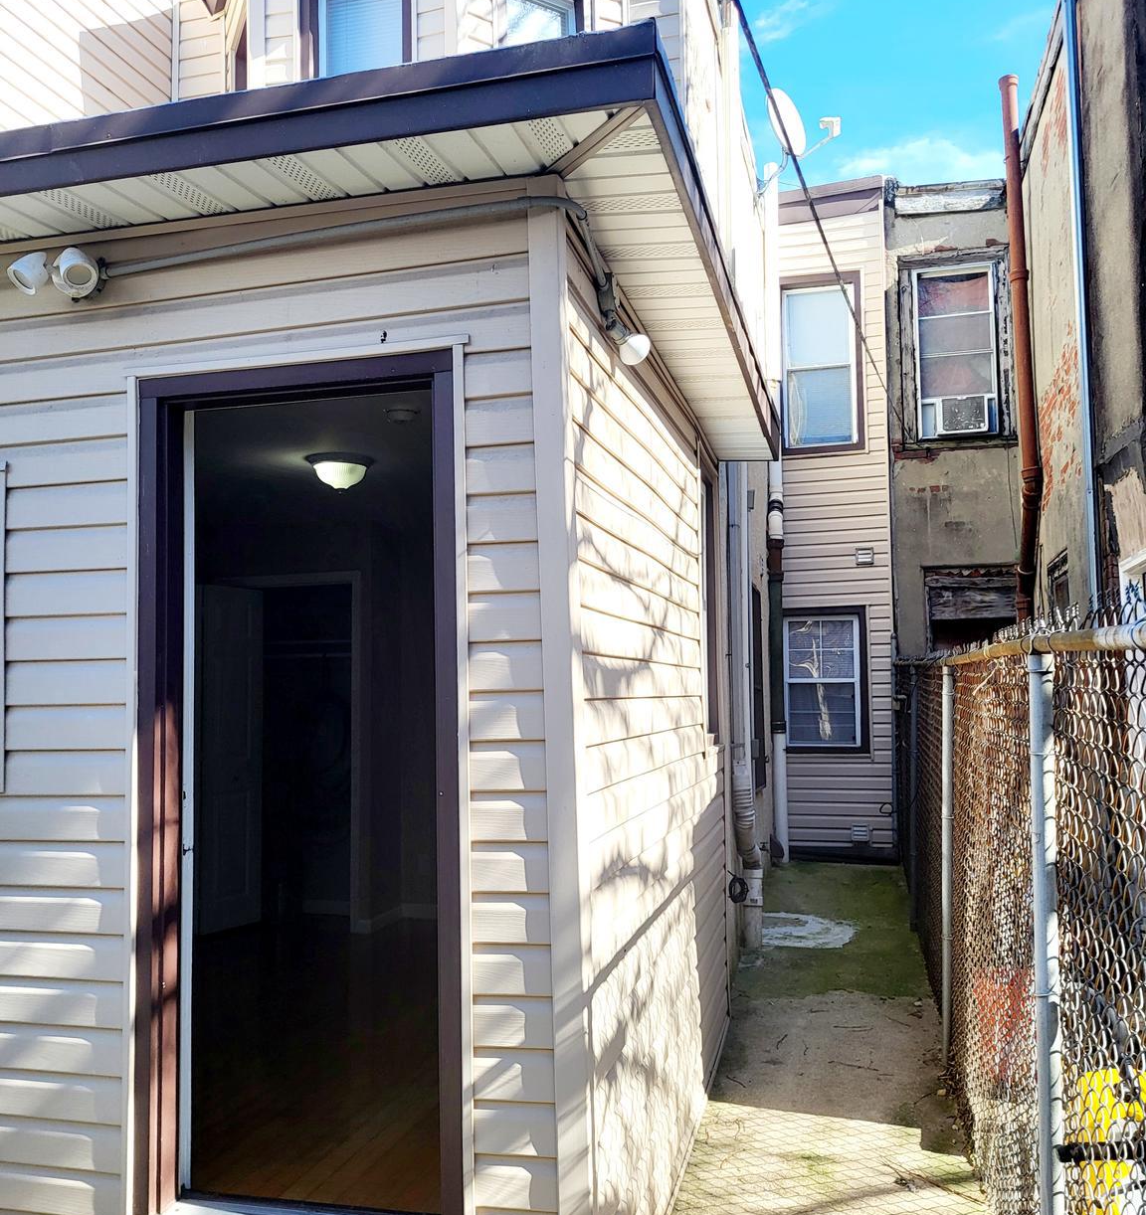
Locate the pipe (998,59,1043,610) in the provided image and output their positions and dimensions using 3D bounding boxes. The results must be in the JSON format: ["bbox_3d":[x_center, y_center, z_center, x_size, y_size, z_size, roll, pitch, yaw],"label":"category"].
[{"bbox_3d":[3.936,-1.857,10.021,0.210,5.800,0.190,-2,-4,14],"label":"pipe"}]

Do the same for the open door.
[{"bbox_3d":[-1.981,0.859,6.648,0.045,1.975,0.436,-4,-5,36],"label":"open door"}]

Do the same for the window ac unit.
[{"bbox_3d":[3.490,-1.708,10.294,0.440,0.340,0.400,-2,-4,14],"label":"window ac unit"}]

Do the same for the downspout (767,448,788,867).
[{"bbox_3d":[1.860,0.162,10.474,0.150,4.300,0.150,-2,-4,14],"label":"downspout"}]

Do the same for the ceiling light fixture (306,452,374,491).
[{"bbox_3d":[-1.081,-0.614,5.360,0.340,0.150,0.340,-1,-4,0],"label":"ceiling light fixture"}]

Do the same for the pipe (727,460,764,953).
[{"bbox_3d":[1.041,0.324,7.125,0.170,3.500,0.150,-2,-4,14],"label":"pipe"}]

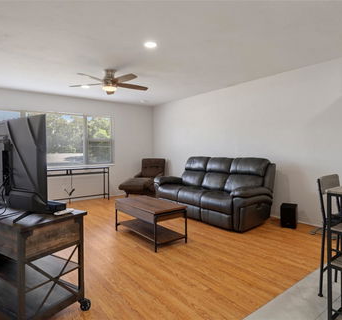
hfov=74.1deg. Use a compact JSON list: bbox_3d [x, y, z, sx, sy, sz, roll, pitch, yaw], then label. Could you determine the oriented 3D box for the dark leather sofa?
[{"bbox_3d":[0.723,0.489,4.299,1.040,1.060,2.000,-2,3,-44],"label":"dark leather sofa"}]

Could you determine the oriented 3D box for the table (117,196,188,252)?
[{"bbox_3d":[-0.305,0.830,3.158,0.495,0.465,1.010,-2,3,-40],"label":"table"}]

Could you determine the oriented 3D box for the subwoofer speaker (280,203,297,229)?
[{"bbox_3d":[1.872,0.881,3.589,0.205,0.330,0.270,1,2,27],"label":"subwoofer speaker"}]

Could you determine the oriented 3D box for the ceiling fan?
[{"bbox_3d":[-0.964,-1.263,3.618,1.252,0.344,1.252,1,2,27],"label":"ceiling fan"}]

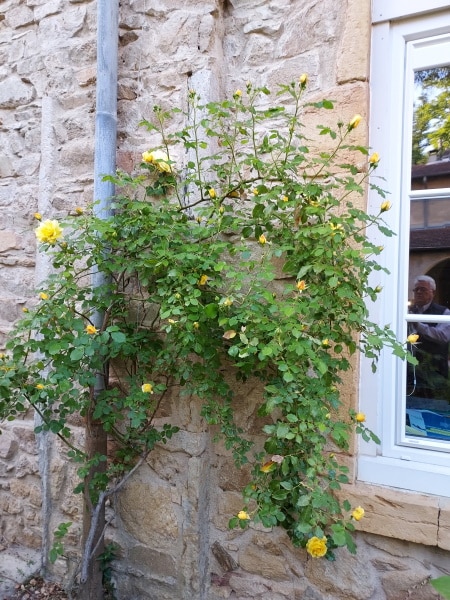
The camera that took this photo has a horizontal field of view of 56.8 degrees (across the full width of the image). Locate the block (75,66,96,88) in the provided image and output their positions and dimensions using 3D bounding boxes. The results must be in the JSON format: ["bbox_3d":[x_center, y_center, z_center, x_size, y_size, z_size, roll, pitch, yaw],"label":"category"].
[{"bbox_3d":[-0.671,-1.111,2.119,0.149,0.101,0.090,1,0,24],"label":"block"}]

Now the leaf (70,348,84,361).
[{"bbox_3d":[-0.611,0.224,1.724,0.054,0.050,0.030,2,0,2],"label":"leaf"}]

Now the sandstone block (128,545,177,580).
[{"bbox_3d":[-0.309,1.181,1.923,0.260,0.118,0.100,1,0,24],"label":"sandstone block"}]

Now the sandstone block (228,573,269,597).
[{"bbox_3d":[0.114,1.161,1.724,0.168,0.092,0.080,1,0,24],"label":"sandstone block"}]

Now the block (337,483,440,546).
[{"bbox_3d":[0.601,0.756,1.547,0.333,0.132,0.200,1,0,24],"label":"block"}]

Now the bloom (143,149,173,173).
[{"bbox_3d":[-0.276,-0.567,1.698,0.118,0.090,0.085,1,0,8],"label":"bloom"}]

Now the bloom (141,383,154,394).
[{"bbox_3d":[-0.317,0.364,1.700,0.047,0.045,0.040,1,0,7],"label":"bloom"}]

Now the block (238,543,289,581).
[{"bbox_3d":[0.174,1.047,1.710,0.209,0.137,0.100,1,0,24],"label":"block"}]

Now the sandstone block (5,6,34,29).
[{"bbox_3d":[-1.106,-1.547,2.325,0.233,0.122,0.100,1,0,24],"label":"sandstone block"}]

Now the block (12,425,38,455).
[{"bbox_3d":[-1.033,0.740,2.241,0.190,0.152,0.100,1,0,24],"label":"block"}]

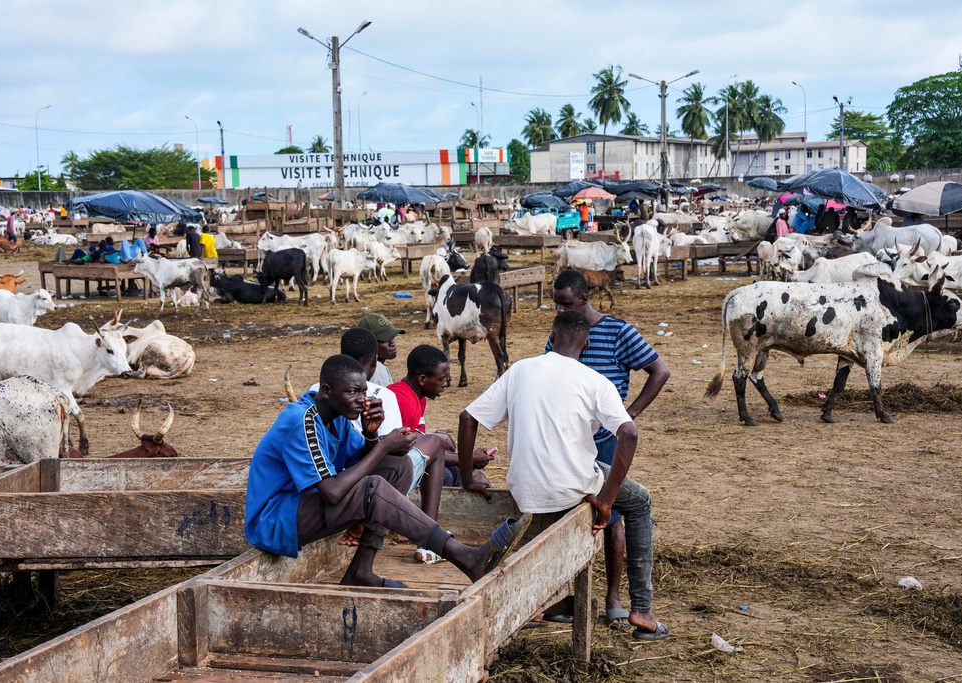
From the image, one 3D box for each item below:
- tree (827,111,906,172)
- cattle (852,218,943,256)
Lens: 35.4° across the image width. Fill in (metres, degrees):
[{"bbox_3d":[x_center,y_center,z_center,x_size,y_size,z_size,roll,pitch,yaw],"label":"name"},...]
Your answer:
[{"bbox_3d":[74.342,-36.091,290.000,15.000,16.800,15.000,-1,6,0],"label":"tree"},{"bbox_3d":[8.785,-1.918,31.800,1.900,1.420,0.600,-2,6,-6],"label":"cattle"}]

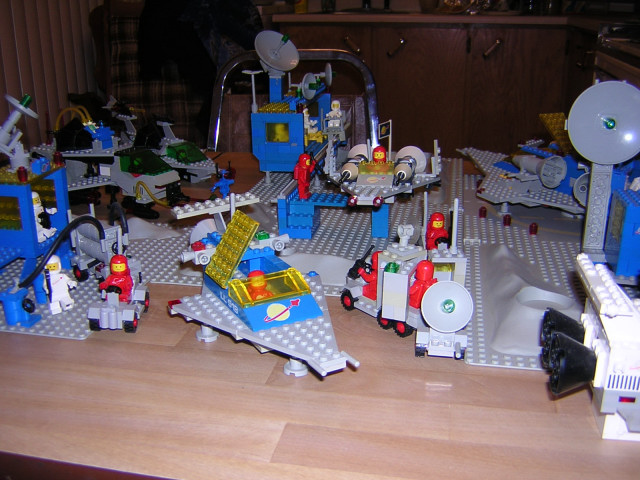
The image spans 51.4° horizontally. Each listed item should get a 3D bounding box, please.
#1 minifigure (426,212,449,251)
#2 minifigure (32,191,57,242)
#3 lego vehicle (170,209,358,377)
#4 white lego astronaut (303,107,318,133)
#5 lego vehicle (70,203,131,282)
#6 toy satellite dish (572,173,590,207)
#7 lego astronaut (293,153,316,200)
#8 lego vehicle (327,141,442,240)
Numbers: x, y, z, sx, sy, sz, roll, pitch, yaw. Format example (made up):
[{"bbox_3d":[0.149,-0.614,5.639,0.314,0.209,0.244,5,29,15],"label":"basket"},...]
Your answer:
[{"bbox_3d":[0.101,-0.007,0.575,0.025,0.036,0.024,-6,19,-16],"label":"minifigure"},{"bbox_3d":[-0.235,-0.019,0.565,0.021,0.041,0.024,12,23,33],"label":"minifigure"},{"bbox_3d":[-0.033,0.034,0.438,0.112,0.085,0.174,-11,21,-27],"label":"lego vehicle"},{"bbox_3d":[-0.013,-0.149,0.840,0.023,0.033,0.023,4,19,13],"label":"white lego astronaut"},{"bbox_3d":[-0.181,0.005,0.565,0.058,0.062,0.034,14,24,37],"label":"lego vehicle"},{"bbox_3d":[0.242,-0.045,0.605,0.035,0.035,0.010,-9,20,-23],"label":"toy satellite dish"},{"bbox_3d":[-0.015,-0.062,0.655,0.020,0.042,0.023,5,19,16],"label":"lego astronaut"},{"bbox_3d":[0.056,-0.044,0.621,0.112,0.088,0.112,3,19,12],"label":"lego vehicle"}]

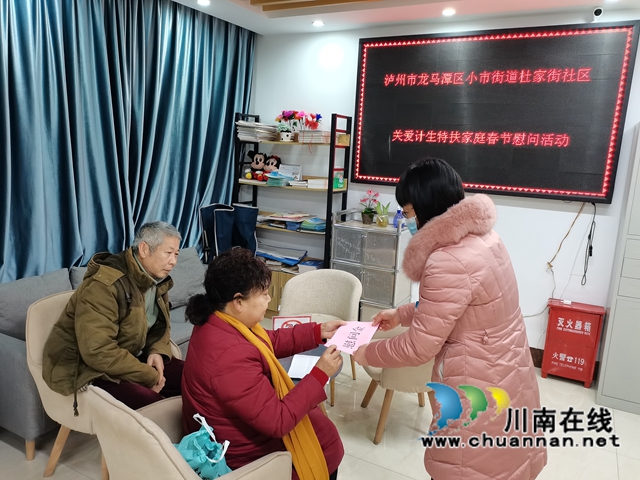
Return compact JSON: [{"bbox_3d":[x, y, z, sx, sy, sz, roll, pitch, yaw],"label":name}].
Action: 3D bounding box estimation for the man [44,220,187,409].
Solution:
[{"bbox_3d":[-0.872,0.522,2.207,0.720,1.240,0.570,8,13,25],"label":"man"}]

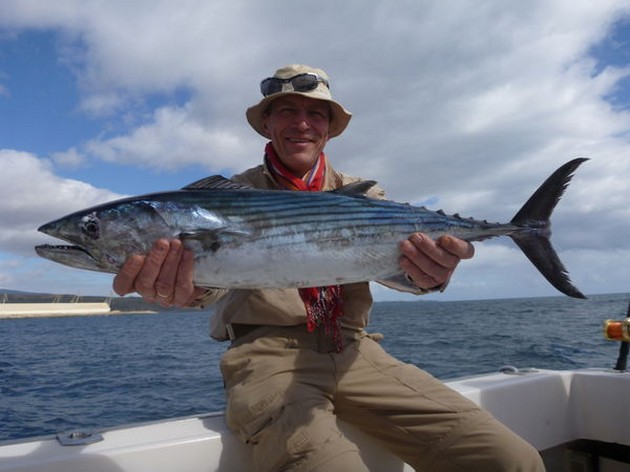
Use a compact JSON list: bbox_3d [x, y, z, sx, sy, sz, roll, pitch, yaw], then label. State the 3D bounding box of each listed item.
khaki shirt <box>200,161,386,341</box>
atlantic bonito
[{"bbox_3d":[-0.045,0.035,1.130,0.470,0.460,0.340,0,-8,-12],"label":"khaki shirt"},{"bbox_3d":[0.014,-0.009,0.670,0.720,0.185,0.095,0,-3,-6],"label":"atlantic bonito"}]

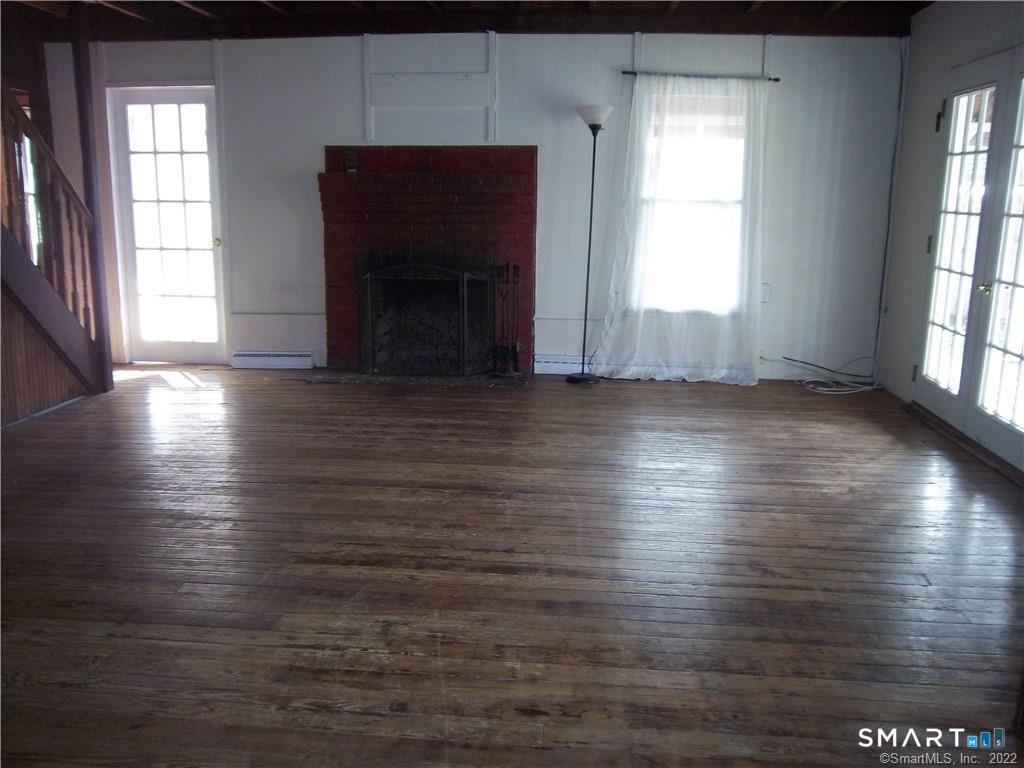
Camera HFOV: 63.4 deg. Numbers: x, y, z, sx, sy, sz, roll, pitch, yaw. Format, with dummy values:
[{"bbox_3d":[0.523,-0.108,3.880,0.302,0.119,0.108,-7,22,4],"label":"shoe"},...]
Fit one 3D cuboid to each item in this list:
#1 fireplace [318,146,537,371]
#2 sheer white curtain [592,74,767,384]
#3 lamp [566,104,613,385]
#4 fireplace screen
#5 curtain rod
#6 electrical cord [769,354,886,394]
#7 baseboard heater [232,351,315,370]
[{"bbox_3d":[-0.598,-0.881,5.987,1.540,1.615,0.220,2,13,5],"label":"fireplace"},{"bbox_3d":[1.168,-1.041,5.760,1.135,2.090,0.150,2,13,5],"label":"sheer white curtain"},{"bbox_3d":[0.527,-0.946,5.733,0.260,1.886,0.260,2,13,5],"label":"lamp"},{"bbox_3d":[-0.624,-0.472,5.977,0.940,0.820,0.240,2,13,5],"label":"fireplace screen"},{"bbox_3d":[1.265,-2.059,5.547,1.043,0.040,0.070,5,13,5],"label":"curtain rod"},{"bbox_3d":[2.198,-0.070,5.788,0.770,0.215,0.330,2,13,5],"label":"electrical cord"},{"bbox_3d":[-1.760,-0.182,6.144,0.600,0.145,0.080,2,13,5],"label":"baseboard heater"}]

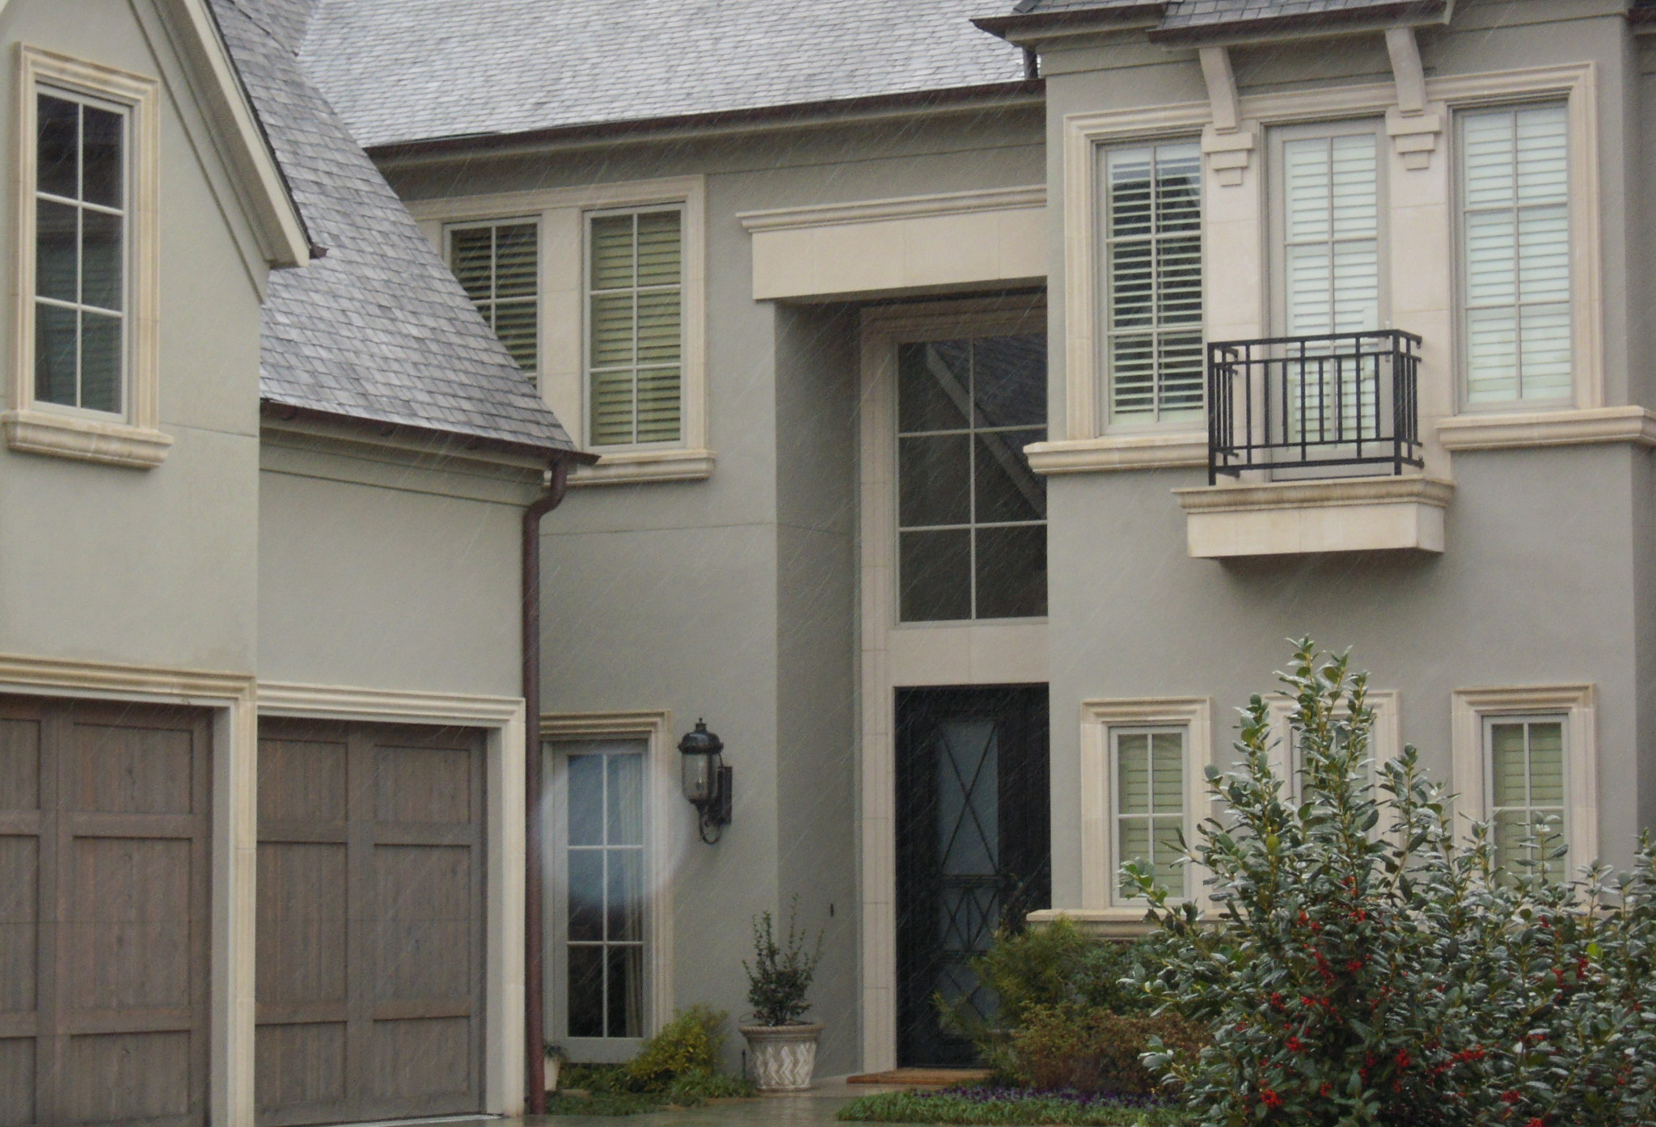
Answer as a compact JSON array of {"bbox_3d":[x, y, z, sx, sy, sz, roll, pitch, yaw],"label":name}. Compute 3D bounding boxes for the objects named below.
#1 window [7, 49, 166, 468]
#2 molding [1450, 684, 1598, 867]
[{"bbox_3d":[-3.928,-1.607,24.956,0.120,2.134,1.321,-3,-5,29],"label":"window"},{"bbox_3d":[4.378,1.482,29.511,0.945,1.415,0.121,-3,-5,29],"label":"molding"}]

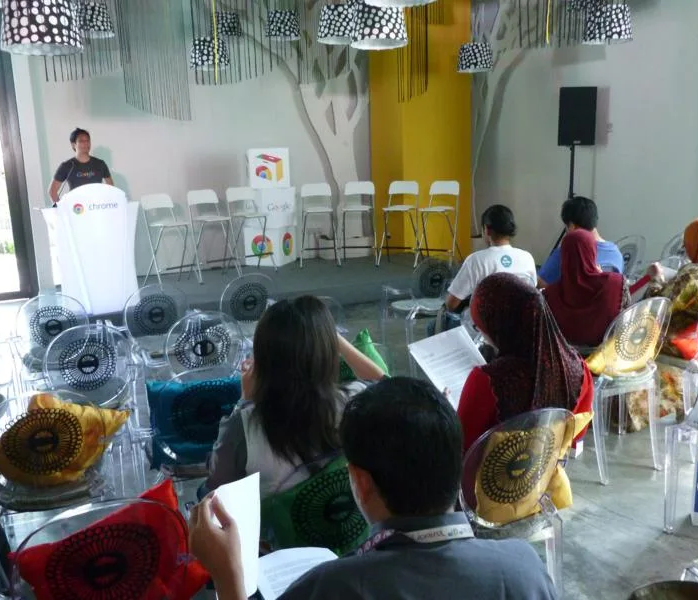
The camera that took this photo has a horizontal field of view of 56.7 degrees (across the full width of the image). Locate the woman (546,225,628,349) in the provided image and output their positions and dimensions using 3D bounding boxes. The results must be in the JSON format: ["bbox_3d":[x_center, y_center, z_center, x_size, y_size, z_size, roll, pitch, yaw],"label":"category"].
[{"bbox_3d":[1.185,0.166,3.735,0.500,1.200,0.700,-7,15,-21],"label":"woman"}]

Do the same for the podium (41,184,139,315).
[{"bbox_3d":[-2.394,-0.489,6.105,0.700,1.180,0.450,-9,14,-30],"label":"podium"}]

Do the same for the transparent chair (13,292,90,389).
[{"bbox_3d":[-1.813,0.388,4.029,0.540,0.940,0.550,-7,13,-25],"label":"transparent chair"}]

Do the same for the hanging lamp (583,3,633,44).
[{"bbox_3d":[2.085,-2.222,5.200,0.390,0.300,0.390,-2,14,0],"label":"hanging lamp"}]

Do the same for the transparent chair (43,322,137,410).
[{"bbox_3d":[-1.295,0.529,3.295,0.540,0.940,0.550,-6,13,-21],"label":"transparent chair"}]

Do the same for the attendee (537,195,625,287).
[{"bbox_3d":[1.369,-0.046,4.301,0.540,1.320,0.750,-5,15,-15],"label":"attendee"}]

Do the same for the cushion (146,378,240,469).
[{"bbox_3d":[-0.613,0.496,2.600,0.390,0.340,0.140,-5,21,-18],"label":"cushion"}]

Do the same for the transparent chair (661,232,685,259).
[{"bbox_3d":[2.827,-0.203,5.977,0.530,0.930,0.550,-11,15,-37],"label":"transparent chair"}]

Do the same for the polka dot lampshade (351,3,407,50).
[{"bbox_3d":[0.207,-1.863,4.400,0.380,0.290,0.380,-2,12,0],"label":"polka dot lampshade"}]

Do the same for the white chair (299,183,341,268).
[{"bbox_3d":[-0.383,-0.955,8.304,0.480,1.030,0.450,-3,12,-8],"label":"white chair"}]

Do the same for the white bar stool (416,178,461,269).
[{"bbox_3d":[1.104,-0.912,7.927,0.480,1.030,0.450,7,15,34],"label":"white bar stool"}]

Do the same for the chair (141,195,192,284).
[{"bbox_3d":[-1.918,-0.621,6.794,0.480,0.950,0.450,12,20,42],"label":"chair"}]

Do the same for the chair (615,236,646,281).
[{"bbox_3d":[2.038,-0.093,5.182,0.540,0.940,0.550,-8,16,-23],"label":"chair"}]

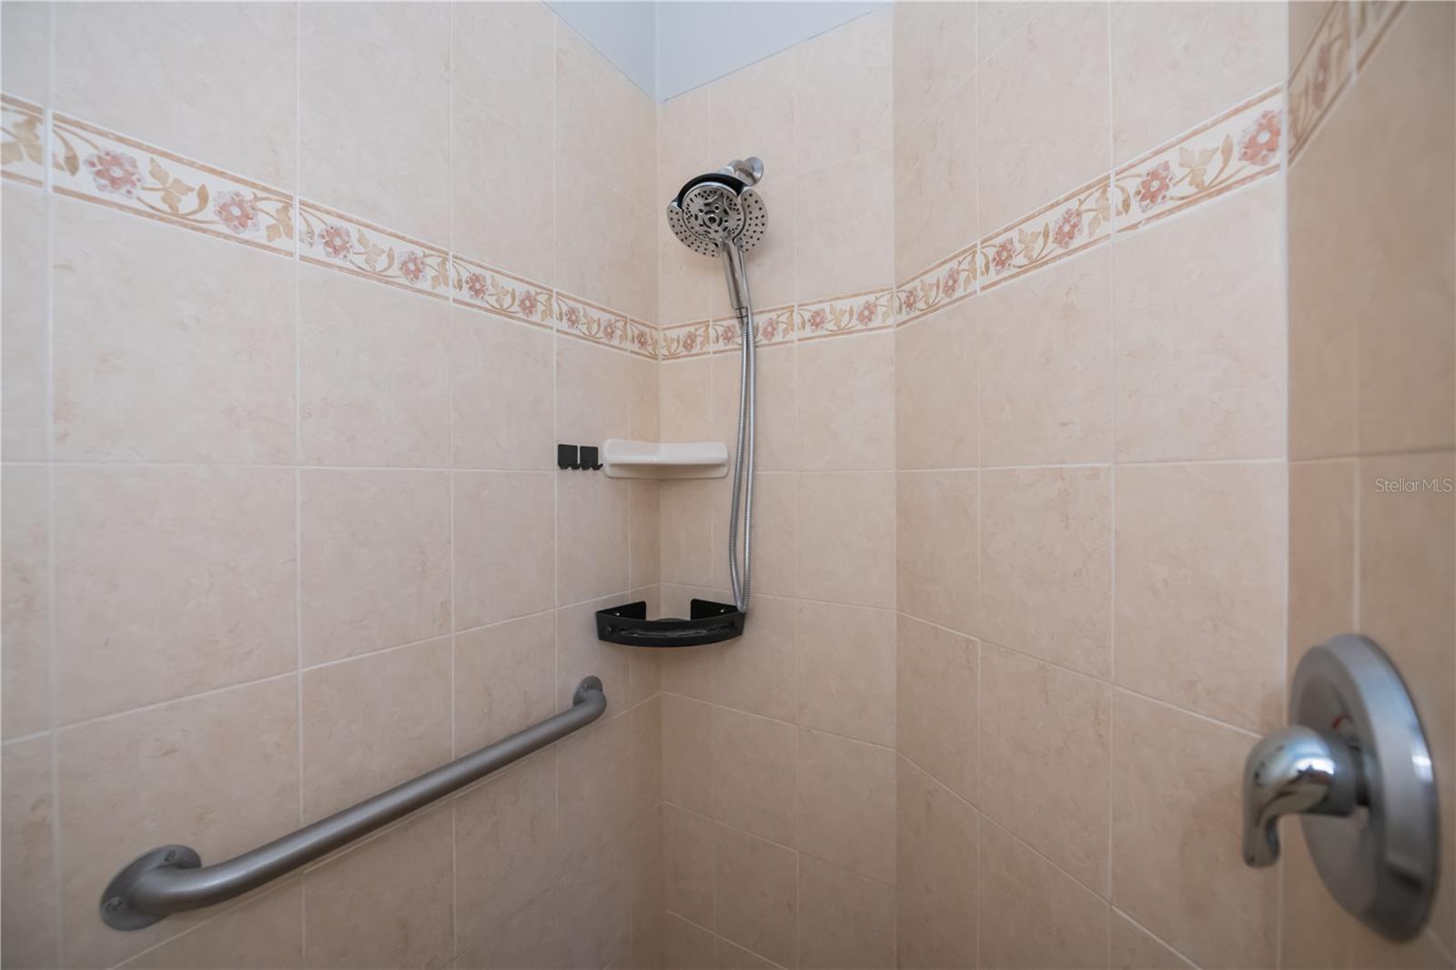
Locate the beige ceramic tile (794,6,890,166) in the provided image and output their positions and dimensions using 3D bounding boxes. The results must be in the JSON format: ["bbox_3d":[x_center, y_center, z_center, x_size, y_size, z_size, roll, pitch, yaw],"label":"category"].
[{"bbox_3d":[0.219,-0.733,1.064,0.190,0.251,0.010,0,0,32],"label":"beige ceramic tile"}]

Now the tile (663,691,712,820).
[{"bbox_3d":[-0.089,0.606,1.273,0.140,0.249,0.010,0,0,32],"label":"tile"}]

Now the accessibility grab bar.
[{"bbox_3d":[-0.407,0.418,0.832,0.080,0.077,0.689,0,1,32],"label":"accessibility grab bar"}]

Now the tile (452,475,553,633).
[{"bbox_3d":[-0.375,0.103,0.963,0.010,0.252,0.198,0,1,32],"label":"tile"}]

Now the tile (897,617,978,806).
[{"bbox_3d":[0.342,0.354,0.932,0.010,0.251,0.199,0,0,-20],"label":"tile"}]

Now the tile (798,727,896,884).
[{"bbox_3d":[0.226,0.613,1.091,0.194,0.254,0.010,0,1,32],"label":"tile"}]

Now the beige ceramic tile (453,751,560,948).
[{"bbox_3d":[-0.377,0.615,0.972,0.010,0.254,0.199,0,1,32],"label":"beige ceramic tile"}]

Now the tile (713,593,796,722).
[{"bbox_3d":[0.055,0.352,1.175,0.195,0.249,0.010,0,0,32],"label":"tile"}]

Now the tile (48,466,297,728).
[{"bbox_3d":[-0.588,0.106,0.621,0.010,0.251,0.197,0,0,32],"label":"tile"}]

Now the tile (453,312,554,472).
[{"bbox_3d":[-0.374,-0.151,0.960,0.010,0.254,0.202,0,0,32],"label":"tile"}]

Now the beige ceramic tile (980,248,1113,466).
[{"bbox_3d":[0.413,-0.153,0.747,0.010,0.254,0.199,0,1,-20],"label":"beige ceramic tile"}]

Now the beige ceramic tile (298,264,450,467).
[{"bbox_3d":[-0.478,-0.148,0.783,0.010,0.249,0.195,0,0,32],"label":"beige ceramic tile"}]

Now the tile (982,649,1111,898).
[{"bbox_3d":[0.414,0.359,0.752,0.010,0.254,0.199,0,1,-20],"label":"tile"}]

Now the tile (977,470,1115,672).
[{"bbox_3d":[0.411,0.102,0.746,0.010,0.252,0.198,0,0,-20],"label":"tile"}]

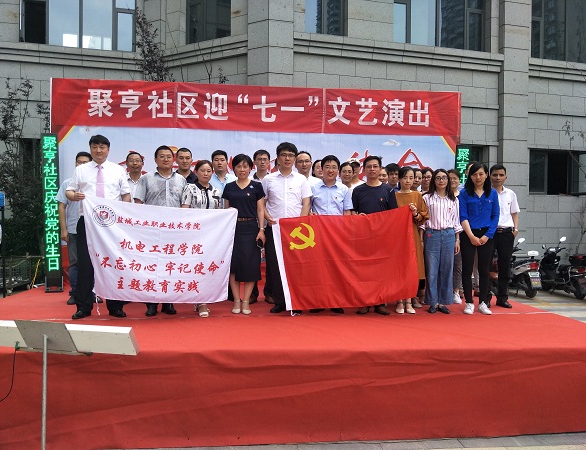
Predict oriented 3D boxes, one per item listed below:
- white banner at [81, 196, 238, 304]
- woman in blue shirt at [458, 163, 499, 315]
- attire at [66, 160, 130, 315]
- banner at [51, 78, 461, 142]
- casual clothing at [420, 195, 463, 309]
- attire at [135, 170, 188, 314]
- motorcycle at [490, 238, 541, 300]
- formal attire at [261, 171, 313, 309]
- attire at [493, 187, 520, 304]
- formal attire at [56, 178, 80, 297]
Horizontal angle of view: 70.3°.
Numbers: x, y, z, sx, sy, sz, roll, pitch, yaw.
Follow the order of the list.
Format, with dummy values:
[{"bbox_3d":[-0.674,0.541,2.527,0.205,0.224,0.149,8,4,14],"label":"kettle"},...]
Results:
[{"bbox_3d":[-1.290,0.240,4.080,1.480,1.050,0.200,0,0,-6],"label":"white banner"},{"bbox_3d":[2.040,0.126,4.570,0.460,1.630,0.320,1,0,18],"label":"woman in blue shirt"},{"bbox_3d":[-1.978,0.137,4.220,0.580,1.550,0.360,0,0,-13],"label":"attire"},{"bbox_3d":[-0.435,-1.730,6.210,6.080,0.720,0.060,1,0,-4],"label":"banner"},{"bbox_3d":[1.617,0.267,4.530,0.440,1.250,0.310,1,0,14],"label":"casual clothing"},{"bbox_3d":[-1.366,0.167,4.320,0.540,1.490,0.320,0,0,-18],"label":"attire"},{"bbox_3d":[5.100,0.950,9.350,0.660,1.200,1.700,0,0,3],"label":"motorcycle"},{"bbox_3d":[-0.069,0.171,4.440,0.530,1.480,0.340,0,0,-3],"label":"formal attire"},{"bbox_3d":[2.404,0.238,4.820,0.470,1.370,0.320,0,0,13],"label":"attire"},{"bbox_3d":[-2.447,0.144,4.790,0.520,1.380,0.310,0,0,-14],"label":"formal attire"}]

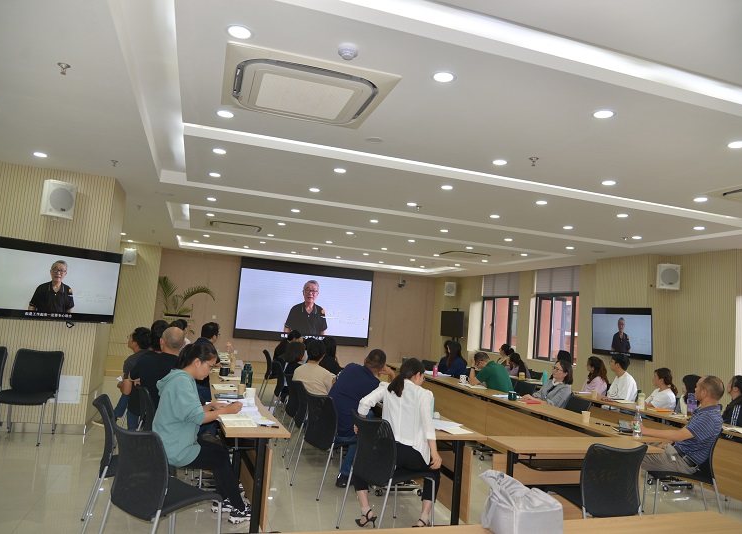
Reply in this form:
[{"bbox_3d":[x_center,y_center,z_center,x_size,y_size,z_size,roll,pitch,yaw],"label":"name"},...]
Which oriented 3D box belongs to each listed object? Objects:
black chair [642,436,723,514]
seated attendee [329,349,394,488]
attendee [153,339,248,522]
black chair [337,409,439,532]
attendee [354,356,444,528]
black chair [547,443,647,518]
[{"bbox_3d":[2.626,1.734,4.491,0.534,0.869,0.454,3,-6,17],"label":"black chair"},{"bbox_3d":[-0.130,1.395,4.943,0.550,1.240,0.750,0,-7,42],"label":"seated attendee"},{"bbox_3d":[-1.159,1.177,3.812,0.741,1.245,0.464,6,-6,-19],"label":"attendee"},{"bbox_3d":[0.115,1.510,3.910,0.560,0.860,0.470,8,-6,-34],"label":"black chair"},{"bbox_3d":[0.236,1.337,4.055,0.620,1.250,0.660,5,-5,0],"label":"attendee"},{"bbox_3d":[1.464,1.552,3.541,0.454,0.869,0.534,6,-6,-17],"label":"black chair"}]

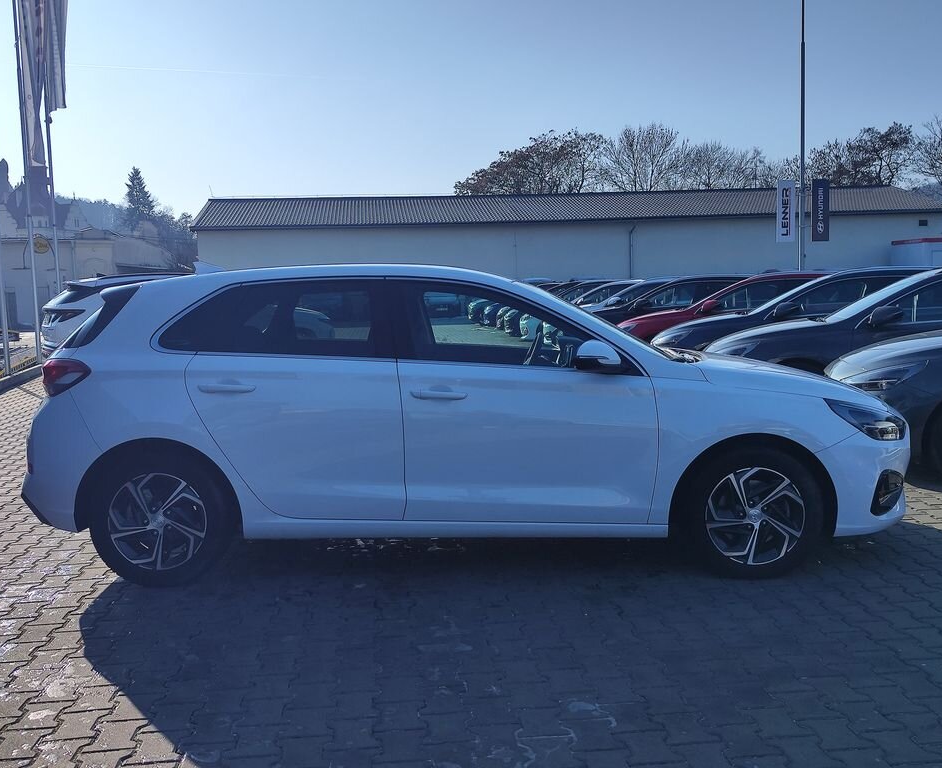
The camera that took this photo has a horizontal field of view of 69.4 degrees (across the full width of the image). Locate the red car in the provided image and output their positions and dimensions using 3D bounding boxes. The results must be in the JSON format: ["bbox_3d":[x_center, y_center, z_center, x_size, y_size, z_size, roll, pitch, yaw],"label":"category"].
[{"bbox_3d":[4.000,-0.965,10.750,4.360,1.460,1.800,-2,8,-7],"label":"red car"}]

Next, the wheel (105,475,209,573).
[{"bbox_3d":[-1.395,0.605,3.103,0.440,0.440,0.180,-1,8,0],"label":"wheel"}]

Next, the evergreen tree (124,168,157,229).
[{"bbox_3d":[-46.400,-23.900,95.000,4.800,12.500,4.800,-1,6,0],"label":"evergreen tree"}]

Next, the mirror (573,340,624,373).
[{"bbox_3d":[0.540,-0.121,2.884,0.180,0.160,0.240,-1,8,0],"label":"mirror"}]

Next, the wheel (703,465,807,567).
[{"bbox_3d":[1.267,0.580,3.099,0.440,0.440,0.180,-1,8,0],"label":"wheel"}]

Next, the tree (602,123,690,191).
[{"bbox_3d":[13.336,-12.992,52.000,7.000,13.986,7.000,-1,6,0],"label":"tree"}]

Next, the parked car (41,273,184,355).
[{"bbox_3d":[-4.380,-0.944,11.200,4.500,1.650,1.865,-7,10,-40],"label":"parked car"}]

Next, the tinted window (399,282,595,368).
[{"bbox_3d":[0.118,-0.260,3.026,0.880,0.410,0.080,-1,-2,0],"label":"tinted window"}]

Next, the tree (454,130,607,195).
[{"bbox_3d":[4.547,-12.610,52.000,11.600,13.527,10.000,-1,6,0],"label":"tree"}]

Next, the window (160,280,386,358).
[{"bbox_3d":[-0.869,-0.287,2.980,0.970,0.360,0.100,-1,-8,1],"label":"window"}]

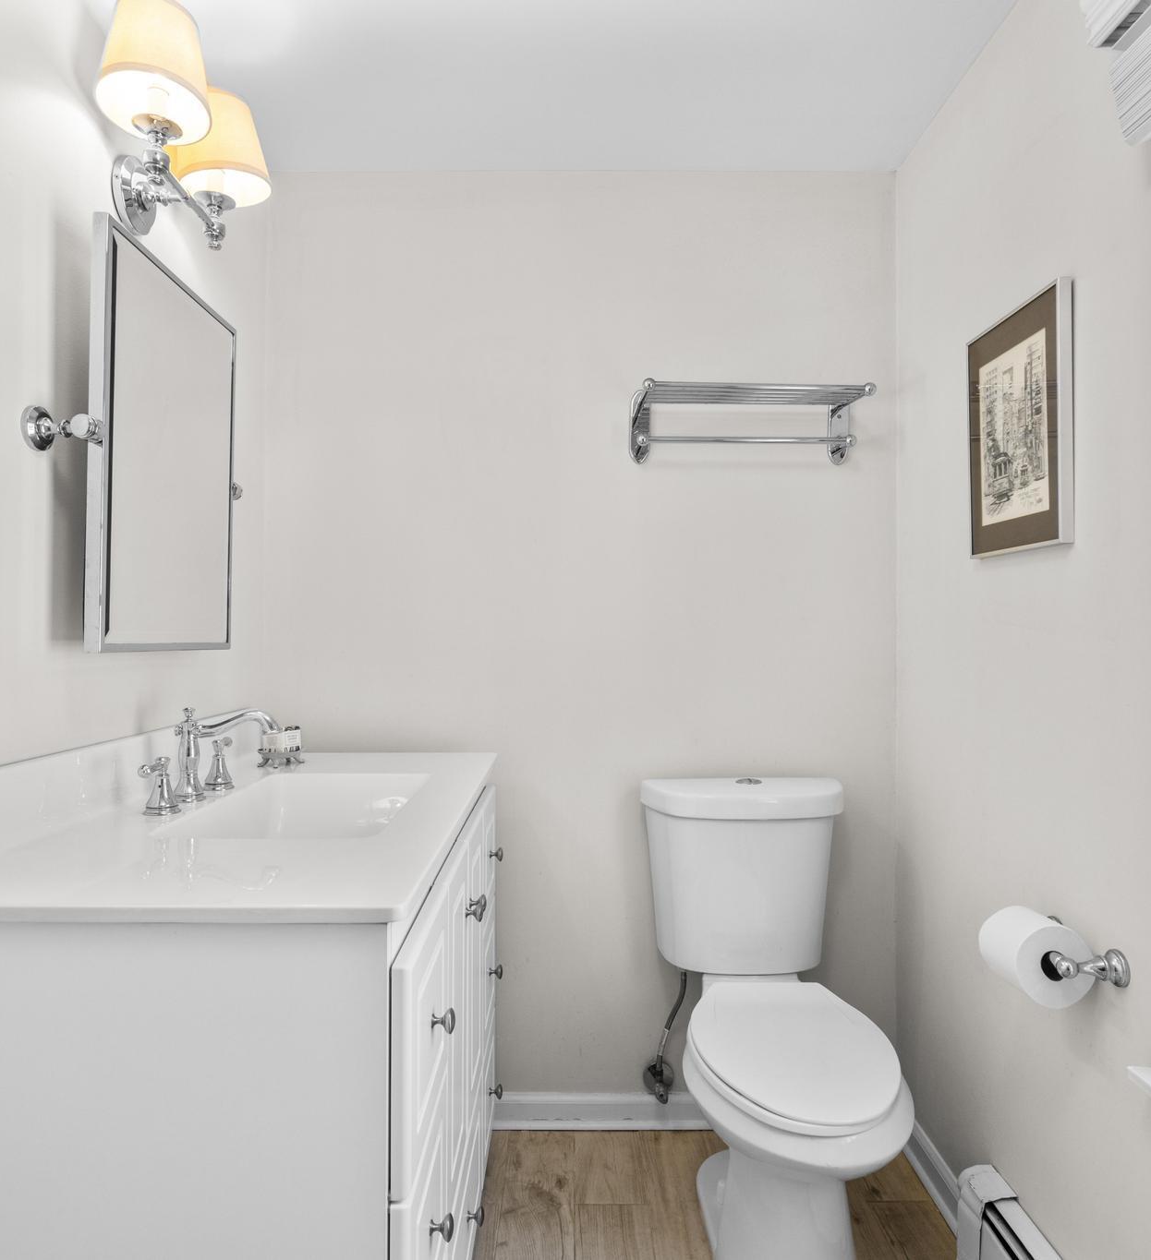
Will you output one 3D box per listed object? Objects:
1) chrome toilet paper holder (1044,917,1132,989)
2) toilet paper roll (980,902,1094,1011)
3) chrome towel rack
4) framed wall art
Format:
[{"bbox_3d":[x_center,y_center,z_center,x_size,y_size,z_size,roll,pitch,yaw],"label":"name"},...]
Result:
[{"bbox_3d":[0.723,0.477,1.255,0.086,0.054,0.199,0,0,0],"label":"chrome toilet paper holder"},{"bbox_3d":[0.687,0.483,1.250,0.118,0.118,0.101,0,0,0],"label":"toilet paper roll"},{"bbox_3d":[0.396,-0.484,1.908,0.525,0.177,0.201,0,0,0],"label":"chrome towel rack"},{"bbox_3d":[0.753,-0.337,1.436,0.024,0.404,0.292,0,0,0],"label":"framed wall art"}]

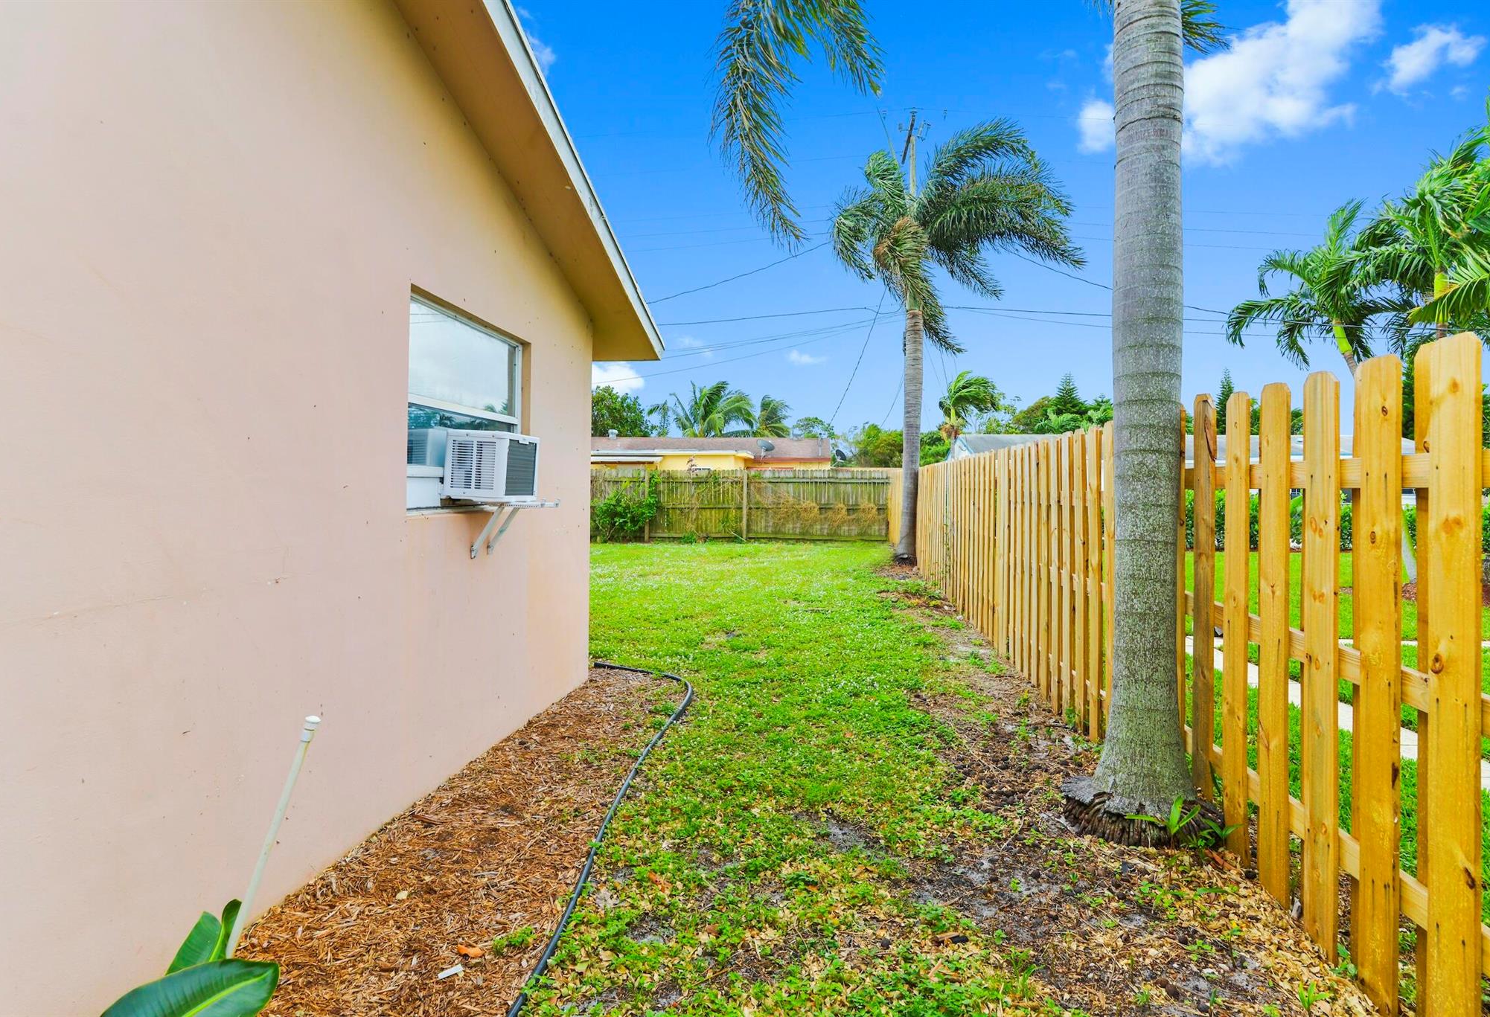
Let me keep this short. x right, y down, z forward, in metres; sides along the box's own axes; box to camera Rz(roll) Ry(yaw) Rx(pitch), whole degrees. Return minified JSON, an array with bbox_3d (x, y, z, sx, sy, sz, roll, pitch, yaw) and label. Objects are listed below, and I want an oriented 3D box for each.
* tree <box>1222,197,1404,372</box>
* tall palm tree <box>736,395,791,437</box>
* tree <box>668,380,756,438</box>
[{"bbox_3d":[9.111,-1.853,12.100,2.700,6.070,2.600,1,1,0],"label":"tree"},{"bbox_3d":[1.019,-3.234,45.000,3.700,6.960,3.700,1,1,0],"label":"tall palm tree"},{"bbox_3d":[-1.856,-3.541,44.000,4.900,7.700,4.700,1,1,0],"label":"tree"}]

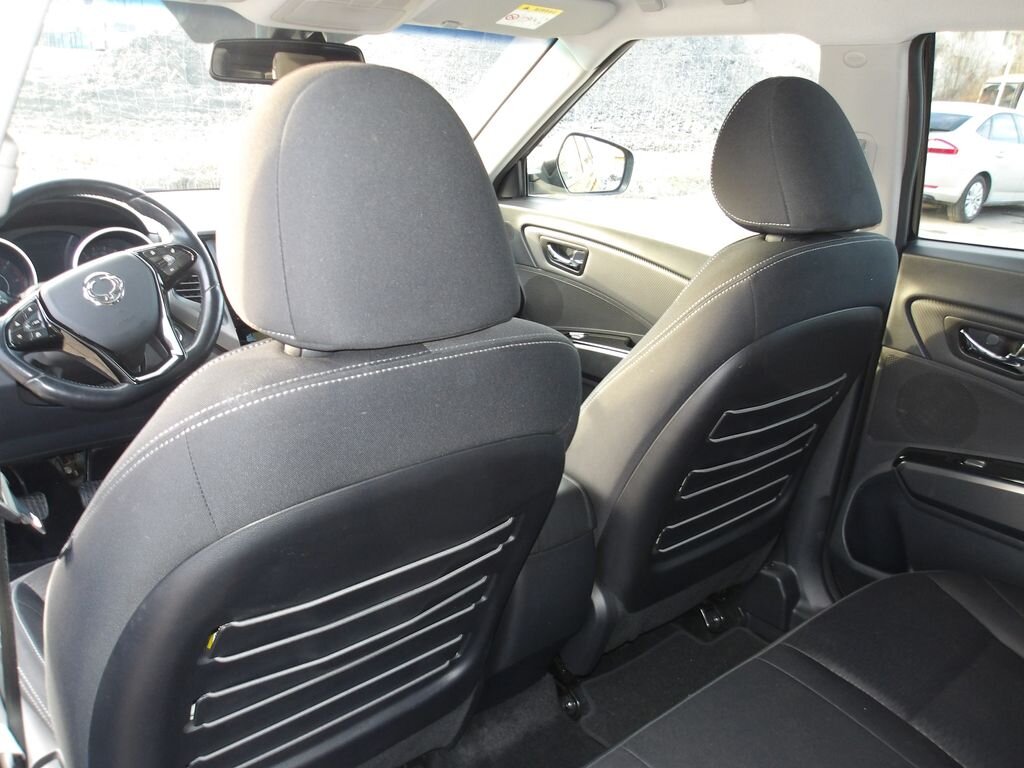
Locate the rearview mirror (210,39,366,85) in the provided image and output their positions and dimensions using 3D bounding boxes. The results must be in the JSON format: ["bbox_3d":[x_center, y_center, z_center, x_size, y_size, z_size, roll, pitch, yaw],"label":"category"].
[{"bbox_3d":[-0.390,-0.560,1.400,0.260,0.072,0.045,-6,26,-25],"label":"rearview mirror"}]

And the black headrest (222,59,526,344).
[{"bbox_3d":[-0.103,-0.139,0.602,0.235,0.200,0.165,-14,17,-37],"label":"black headrest"}]

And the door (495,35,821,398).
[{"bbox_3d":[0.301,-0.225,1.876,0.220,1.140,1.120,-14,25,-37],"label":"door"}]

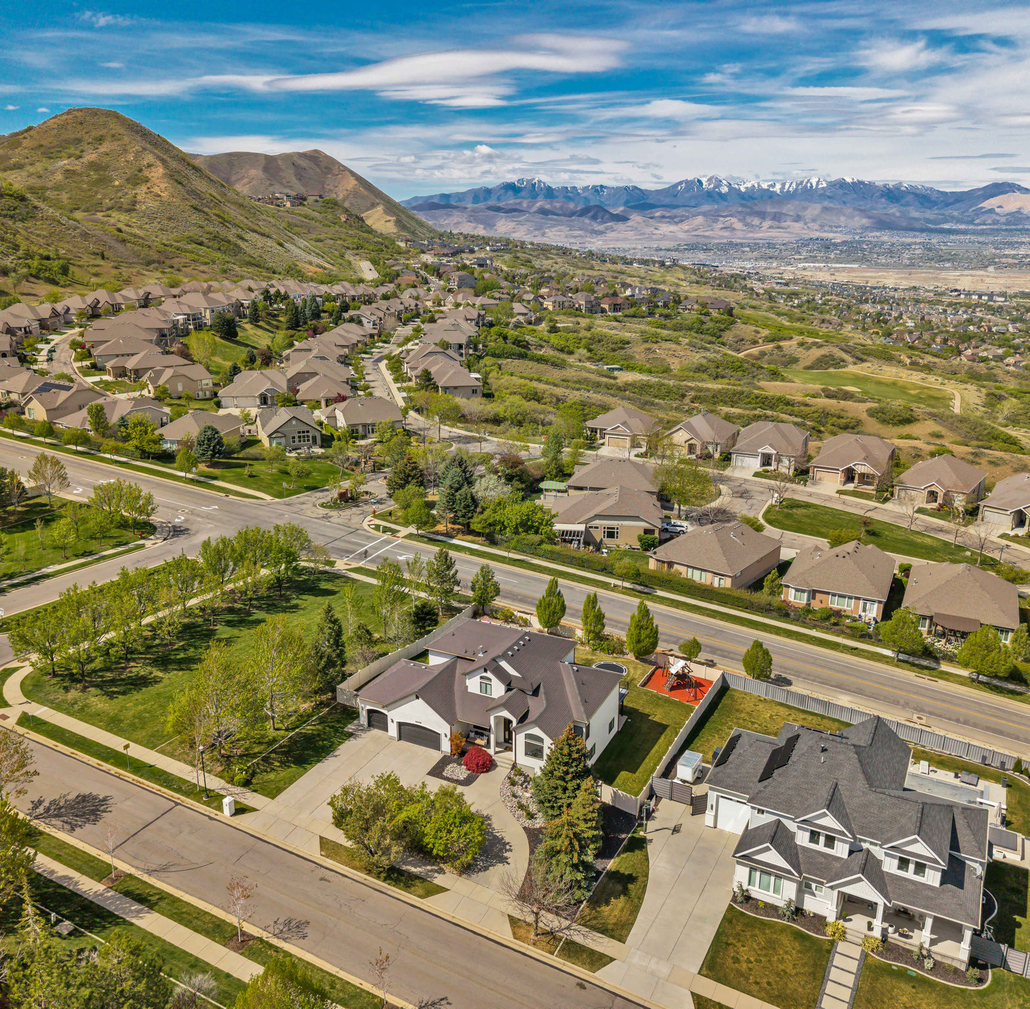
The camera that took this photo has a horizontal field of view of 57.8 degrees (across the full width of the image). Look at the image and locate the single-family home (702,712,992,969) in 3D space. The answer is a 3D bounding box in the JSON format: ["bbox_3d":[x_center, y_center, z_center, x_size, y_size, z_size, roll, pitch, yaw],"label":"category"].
[{"bbox_3d":[28.590,25.910,81.650,23.100,9.200,21.400,9,19,26],"label":"single-family home"}]

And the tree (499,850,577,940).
[{"bbox_3d":[1.504,28.228,67.058,5.400,6.400,5.400,0,17,0],"label":"tree"}]

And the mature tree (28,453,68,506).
[{"bbox_3d":[-72.565,-3.822,144.505,6.100,8.500,6.100,0,17,0],"label":"mature tree"}]

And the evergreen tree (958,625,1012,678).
[{"bbox_3d":[57.340,18.380,114.450,6.710,7.860,6.710,0,17,0],"label":"evergreen tree"}]

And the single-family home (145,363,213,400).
[{"bbox_3d":[-97.700,-35.000,268.490,12.000,9.000,16.500,14,22,38],"label":"single-family home"}]

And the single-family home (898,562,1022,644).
[{"bbox_3d":[66.070,12.310,137.590,14.900,8.600,18.800,9,19,27],"label":"single-family home"}]

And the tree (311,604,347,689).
[{"bbox_3d":[-20.504,15.517,101.292,3.800,9.000,3.800,0,17,0],"label":"tree"}]

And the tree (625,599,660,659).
[{"bbox_3d":[15.929,15.496,116.141,4.000,7.500,4.000,0,17,0],"label":"tree"}]

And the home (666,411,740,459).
[{"bbox_3d":[46.336,-18.458,231.548,14.500,7.800,19.500,7,18,21],"label":"home"}]

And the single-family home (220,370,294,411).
[{"bbox_3d":[-61.480,-28.700,223.960,15.500,7.500,22.000,-1,17,-5],"label":"single-family home"}]

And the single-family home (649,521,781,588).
[{"bbox_3d":[31.210,6.660,145.490,14.400,7.500,17.300,13,22,36],"label":"single-family home"}]

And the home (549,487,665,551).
[{"bbox_3d":[16.138,1.383,163.582,19.500,6.900,17.000,2,17,7],"label":"home"}]

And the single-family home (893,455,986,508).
[{"bbox_3d":[87.680,-6.080,191.050,13.700,8.000,21.600,13,21,36],"label":"single-family home"}]

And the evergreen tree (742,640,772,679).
[{"bbox_3d":[28.590,18.270,109.830,3.590,5.190,3.590,5,18,15],"label":"evergreen tree"}]

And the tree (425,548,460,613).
[{"bbox_3d":[-8.850,9.580,113.830,4.410,8.720,4.410,0,17,0],"label":"tree"}]

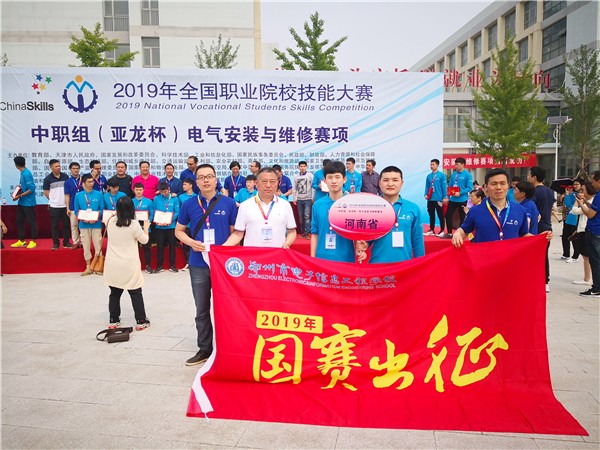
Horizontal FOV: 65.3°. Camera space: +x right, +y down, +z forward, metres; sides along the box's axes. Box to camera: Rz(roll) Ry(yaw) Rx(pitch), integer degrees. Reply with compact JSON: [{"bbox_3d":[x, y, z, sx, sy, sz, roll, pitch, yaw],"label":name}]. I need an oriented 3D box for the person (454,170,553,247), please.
[{"bbox_3d":[1.608,0.383,3.776,0.720,1.674,0.450,1,5,16],"label":"person"}]

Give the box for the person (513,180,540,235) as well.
[{"bbox_3d":[2.812,0.257,5.839,0.360,1.592,0.480,2,5,27],"label":"person"}]

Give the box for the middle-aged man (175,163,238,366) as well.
[{"bbox_3d":[-0.790,0.343,4.049,0.540,1.734,0.450,-1,4,-3],"label":"middle-aged man"}]

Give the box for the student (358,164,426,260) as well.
[{"bbox_3d":[0.756,0.368,3.841,0.550,1.700,0.420,0,4,7],"label":"student"}]

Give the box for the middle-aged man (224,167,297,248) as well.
[{"bbox_3d":[-0.313,0.369,3.901,0.600,1.700,0.420,-1,4,-3],"label":"middle-aged man"}]

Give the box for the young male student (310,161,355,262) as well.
[{"bbox_3d":[0.320,0.339,3.938,0.480,1.749,0.400,0,4,0],"label":"young male student"}]

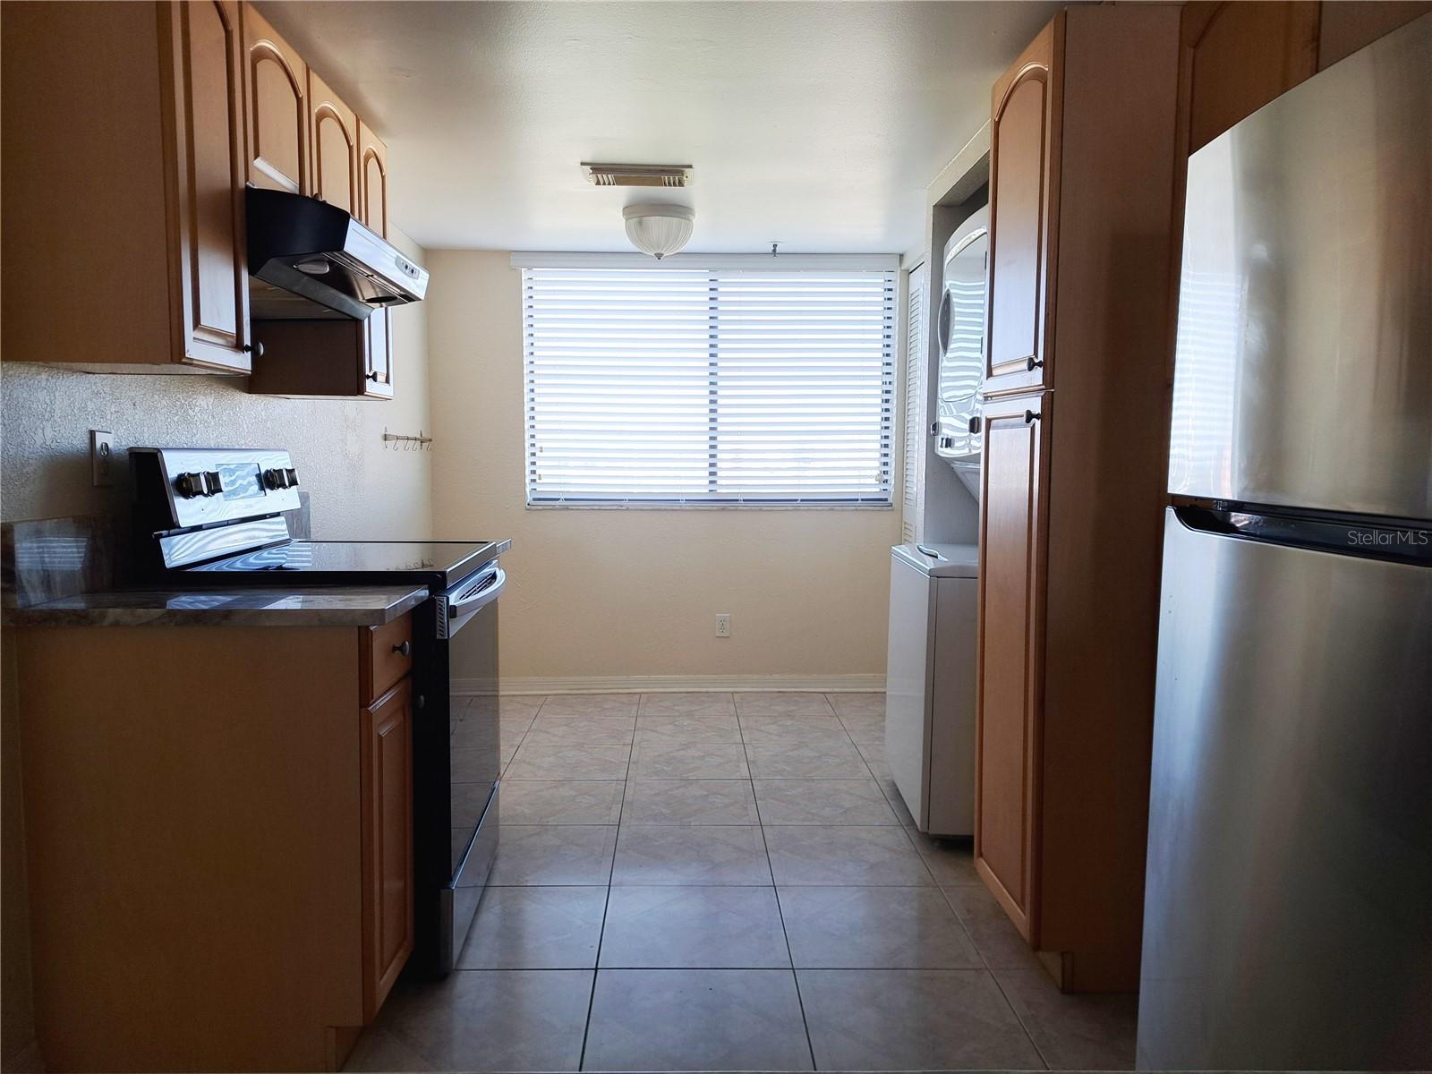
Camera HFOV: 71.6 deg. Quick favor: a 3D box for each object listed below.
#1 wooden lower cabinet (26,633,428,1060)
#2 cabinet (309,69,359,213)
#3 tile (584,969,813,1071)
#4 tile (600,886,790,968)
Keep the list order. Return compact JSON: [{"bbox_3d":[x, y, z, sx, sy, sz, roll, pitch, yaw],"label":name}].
[{"bbox_3d":[-0.948,0.586,1.970,0.626,0.880,0.313,1,5,-2],"label":"wooden lower cabinet"},{"bbox_3d":[-1.136,-0.954,2.561,0.313,0.387,0.382,1,5,-2],"label":"cabinet"},{"bbox_3d":[-0.039,1.026,2.068,0.453,0.010,0.450,0,5,-2],"label":"tile"},{"bbox_3d":[-0.057,0.986,2.511,0.455,0.010,0.455,0,4,-2],"label":"tile"}]

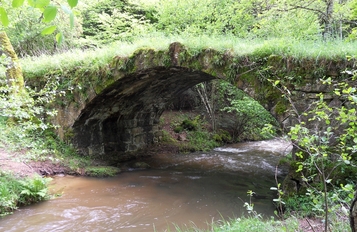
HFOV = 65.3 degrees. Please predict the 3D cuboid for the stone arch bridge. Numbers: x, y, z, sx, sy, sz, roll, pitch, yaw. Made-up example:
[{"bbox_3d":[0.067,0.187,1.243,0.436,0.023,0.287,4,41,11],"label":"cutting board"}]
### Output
[{"bbox_3d":[0.319,-0.218,8.572,9.042,3.102,4.290,1,3,25],"label":"stone arch bridge"}]

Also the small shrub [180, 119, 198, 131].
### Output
[{"bbox_3d":[0.466,0.360,11.800,0.780,0.520,0.650,0,3,0],"label":"small shrub"}]

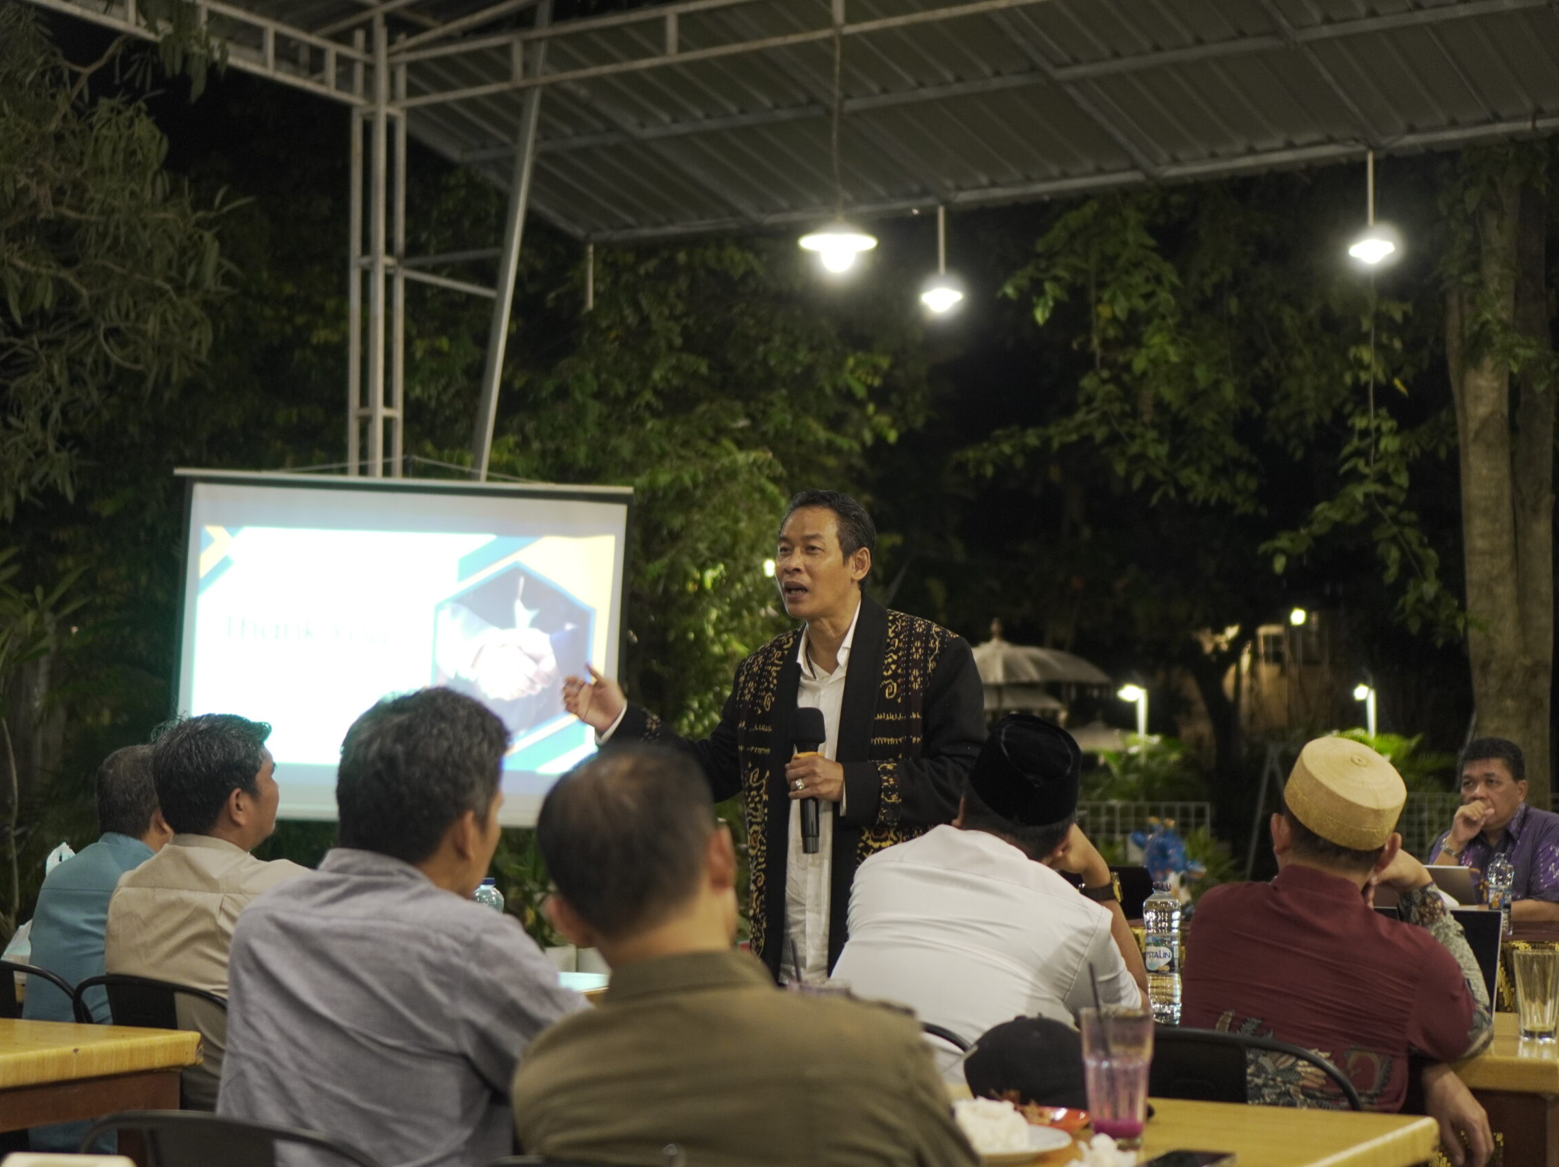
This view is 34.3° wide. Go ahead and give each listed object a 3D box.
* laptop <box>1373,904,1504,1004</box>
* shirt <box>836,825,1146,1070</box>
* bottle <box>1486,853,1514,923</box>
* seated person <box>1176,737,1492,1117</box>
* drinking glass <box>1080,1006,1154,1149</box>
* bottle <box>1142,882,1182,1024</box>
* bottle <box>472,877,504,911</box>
[{"bbox_3d":[1.074,0.658,4.420,0.320,0.195,0.280,-3,-6,28],"label":"laptop"},{"bbox_3d":[0.320,0.663,3.880,0.450,0.550,0.400,-2,-5,22],"label":"shirt"},{"bbox_3d":[1.951,0.842,6.850,0.067,0.222,0.067,0,-5,0],"label":"bottle"},{"bbox_3d":[0.825,0.838,3.730,0.480,1.210,0.700,-2,-5,22],"label":"seated person"},{"bbox_3d":[0.368,0.537,2.760,0.079,0.149,0.079,0,-5,0],"label":"drinking glass"},{"bbox_3d":[0.638,0.620,4.220,0.064,0.237,0.064,0,-5,0],"label":"bottle"},{"bbox_3d":[-0.586,0.706,5.100,0.064,0.226,0.064,0,-5,0],"label":"bottle"}]

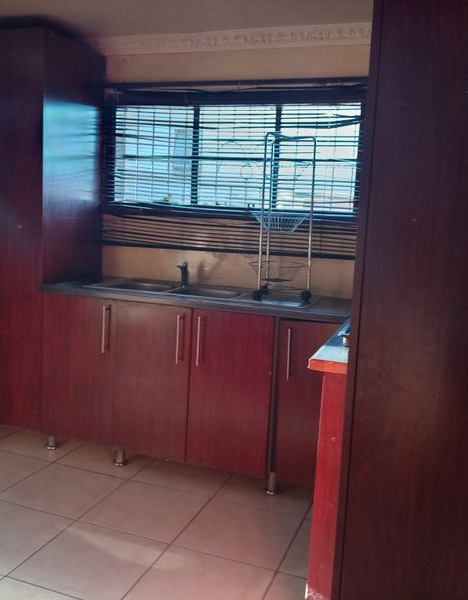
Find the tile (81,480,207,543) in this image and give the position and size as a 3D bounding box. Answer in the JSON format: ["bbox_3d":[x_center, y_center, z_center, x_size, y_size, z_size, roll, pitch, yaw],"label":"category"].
[{"bbox_3d":[-0.387,0.927,2.553,0.430,0.010,0.430,6,8,19],"label":"tile"}]

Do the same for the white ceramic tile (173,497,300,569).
[{"bbox_3d":[0.017,0.969,2.416,0.430,0.010,0.430,6,8,19],"label":"white ceramic tile"}]

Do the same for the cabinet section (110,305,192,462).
[{"bbox_3d":[-0.325,0.366,3.057,0.410,0.747,0.520,6,8,19],"label":"cabinet section"}]

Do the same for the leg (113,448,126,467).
[{"bbox_3d":[-0.582,0.805,2.974,0.050,0.097,0.050,6,8,19],"label":"leg"}]

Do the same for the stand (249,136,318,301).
[{"bbox_3d":[0.250,-0.398,2.880,0.301,0.795,0.297,6,8,19],"label":"stand"}]

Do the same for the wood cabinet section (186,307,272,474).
[{"bbox_3d":[0.062,0.408,2.927,0.406,0.747,0.520,6,8,19],"label":"wood cabinet section"}]

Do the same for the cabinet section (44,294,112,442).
[{"bbox_3d":[-0.720,0.323,3.191,0.419,0.747,0.520,6,8,19],"label":"cabinet section"}]

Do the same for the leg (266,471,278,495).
[{"bbox_3d":[0.177,0.875,2.739,0.050,0.107,0.050,6,8,19],"label":"leg"}]

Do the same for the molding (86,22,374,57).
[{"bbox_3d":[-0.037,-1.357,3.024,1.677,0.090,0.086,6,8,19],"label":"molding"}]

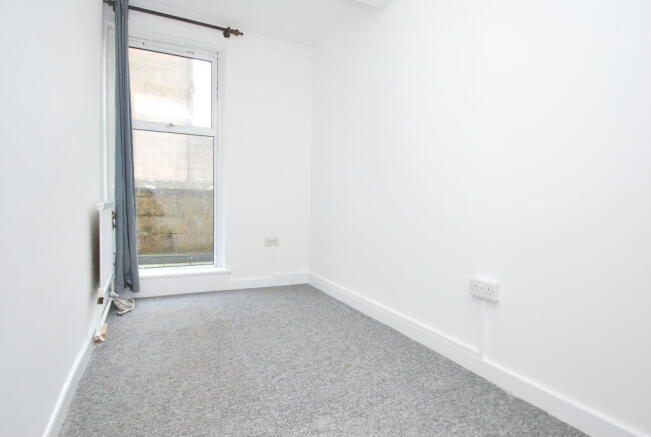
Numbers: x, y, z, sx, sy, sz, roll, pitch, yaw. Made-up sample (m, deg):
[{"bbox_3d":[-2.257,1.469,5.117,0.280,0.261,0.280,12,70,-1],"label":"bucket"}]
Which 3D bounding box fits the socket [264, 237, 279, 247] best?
[{"bbox_3d":[-0.529,0.235,3.214,0.147,0.088,0.036,0,3,-24],"label":"socket"}]

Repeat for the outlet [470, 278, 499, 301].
[{"bbox_3d":[0.779,0.349,1.577,0.036,0.088,0.147,-1,3,-28],"label":"outlet"}]

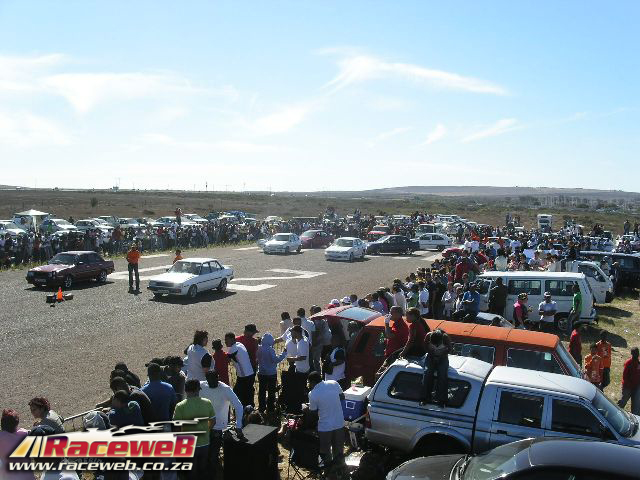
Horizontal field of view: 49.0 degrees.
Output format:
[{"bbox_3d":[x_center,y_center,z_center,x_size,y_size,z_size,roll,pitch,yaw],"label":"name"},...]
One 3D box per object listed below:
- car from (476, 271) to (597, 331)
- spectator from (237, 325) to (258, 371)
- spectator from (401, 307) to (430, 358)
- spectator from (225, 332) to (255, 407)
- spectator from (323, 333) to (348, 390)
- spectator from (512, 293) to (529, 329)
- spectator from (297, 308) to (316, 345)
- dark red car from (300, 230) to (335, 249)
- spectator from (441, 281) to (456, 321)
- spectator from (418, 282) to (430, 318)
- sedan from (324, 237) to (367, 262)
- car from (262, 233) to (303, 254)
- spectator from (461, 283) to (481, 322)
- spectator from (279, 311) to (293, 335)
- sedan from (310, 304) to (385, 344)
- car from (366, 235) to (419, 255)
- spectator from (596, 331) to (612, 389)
[{"bbox_3d":[7.250,2.090,25.100,4.500,1.930,1.840,1,4,3],"label":"car"},{"bbox_3d":[-1.424,2.496,13.803,0.500,1.730,0.340,3,5,41],"label":"spectator"},{"bbox_3d":[1.623,1.648,11.992,0.650,1.000,0.520,0,4,0],"label":"spectator"},{"bbox_3d":[-1.517,2.573,13.408,0.600,1.630,0.500,2,5,30],"label":"spectator"},{"bbox_3d":[0.313,2.580,13.308,0.420,1.630,0.500,1,4,18],"label":"spectator"},{"bbox_3d":[6.058,2.405,21.353,0.340,1.600,0.460,1,4,9],"label":"spectator"},{"bbox_3d":[-0.331,2.403,15.904,0.500,1.720,0.360,-2,5,-30],"label":"spectator"},{"bbox_3d":[-0.220,-0.020,56.300,1.660,1.400,4.150,2,4,27],"label":"dark red car"},{"bbox_3d":[4.184,2.271,22.791,0.360,1.700,0.500,-1,4,-15],"label":"spectator"},{"bbox_3d":[3.095,2.108,20.894,0.470,1.700,0.340,-1,4,-17],"label":"spectator"},{"bbox_3d":[1.780,0.610,45.600,1.680,1.390,4.300,2,4,21],"label":"sedan"},{"bbox_3d":[-2.620,0.290,50.900,1.670,1.390,4.200,2,4,18],"label":"car"},{"bbox_3d":[4.573,2.137,21.356,0.500,1.700,0.340,2,4,25],"label":"spectator"},{"bbox_3d":[-0.771,2.437,15.906,0.450,1.630,0.340,-2,5,-30],"label":"spectator"},{"bbox_3d":[2.100,2.683,16.749,4.250,1.420,1.630,5,5,24],"label":"sedan"},{"bbox_3d":[5.329,0.366,51.427,4.100,1.400,1.650,0,4,-5],"label":"car"},{"bbox_3d":[6.598,2.994,16.323,0.480,1.720,0.360,1,4,5],"label":"spectator"}]

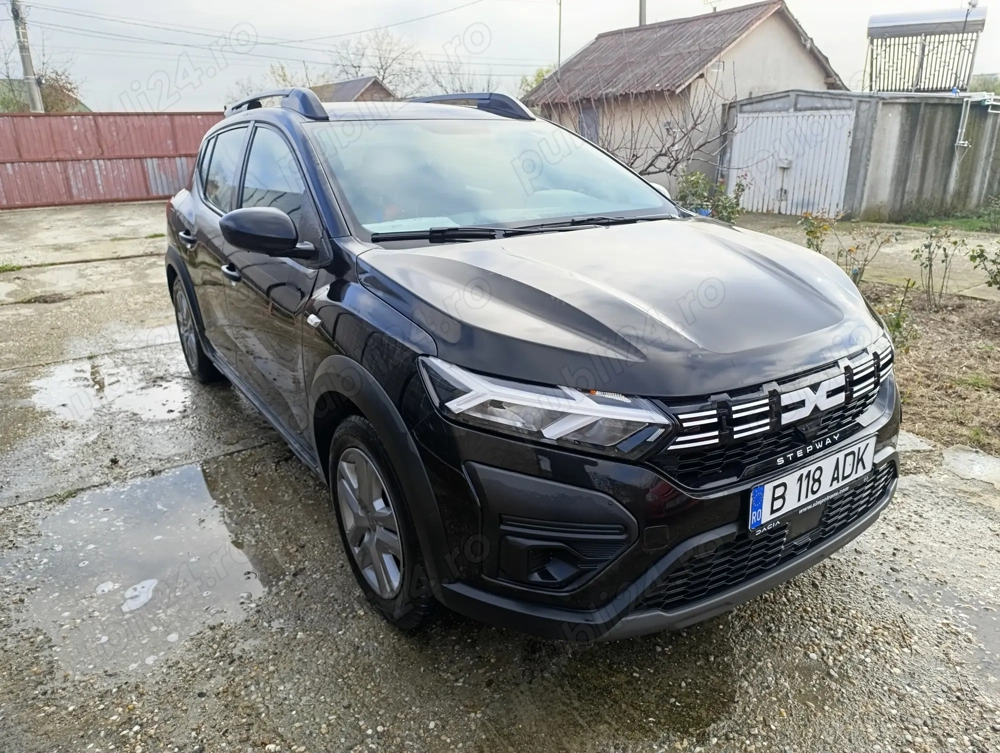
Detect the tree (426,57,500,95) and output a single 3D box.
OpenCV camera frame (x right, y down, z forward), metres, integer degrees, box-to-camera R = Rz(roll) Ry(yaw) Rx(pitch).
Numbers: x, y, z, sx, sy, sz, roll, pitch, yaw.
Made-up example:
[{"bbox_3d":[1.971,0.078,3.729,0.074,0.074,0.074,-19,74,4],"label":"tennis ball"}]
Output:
[{"bbox_3d":[-2.017,-15.251,39.129,4.440,6.480,4.350,-1,19,-3],"label":"tree"}]

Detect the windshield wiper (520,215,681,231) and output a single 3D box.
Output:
[{"bbox_3d":[0.378,-0.552,2.371,0.850,0.060,0.100,-15,24,-37],"label":"windshield wiper"}]

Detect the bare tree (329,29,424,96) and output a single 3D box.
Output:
[{"bbox_3d":[-6.397,-14.950,36.629,5.320,7.550,5.220,-3,19,-9],"label":"bare tree"}]

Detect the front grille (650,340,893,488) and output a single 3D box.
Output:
[{"bbox_3d":[0.747,0.088,1.646,1.020,0.245,0.150,-13,22,-32],"label":"front grille"}]

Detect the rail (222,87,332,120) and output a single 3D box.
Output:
[{"bbox_3d":[-1.049,-1.195,2.985,0.090,0.125,1.360,-13,22,-32],"label":"rail"}]

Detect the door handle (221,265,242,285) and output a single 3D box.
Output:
[{"bbox_3d":[-1.063,-0.403,2.640,0.060,0.050,0.220,-13,22,-32],"label":"door handle"}]

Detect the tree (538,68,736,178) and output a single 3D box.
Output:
[{"bbox_3d":[2.575,-4.277,12.442,3.500,2.772,3.300,3,19,11],"label":"tree"}]

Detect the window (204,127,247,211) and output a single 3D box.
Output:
[{"bbox_3d":[-1.268,-0.942,3.065,0.060,0.370,0.600,6,11,-37],"label":"window"}]

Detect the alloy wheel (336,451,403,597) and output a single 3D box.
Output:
[{"bbox_3d":[-0.306,0.396,1.927,0.180,0.440,0.440,-13,22,-32],"label":"alloy wheel"}]

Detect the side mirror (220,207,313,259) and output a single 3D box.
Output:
[{"bbox_3d":[-0.670,-0.424,1.927,0.250,0.165,0.190,-13,22,-32],"label":"side mirror"}]

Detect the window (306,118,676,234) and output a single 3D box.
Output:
[{"bbox_3d":[-0.025,-0.790,2.529,1.440,0.110,0.980,-13,47,-32],"label":"window"}]

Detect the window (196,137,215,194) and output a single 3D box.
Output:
[{"bbox_3d":[-1.492,-1.081,3.389,0.050,0.280,0.270,11,8,-38],"label":"window"}]

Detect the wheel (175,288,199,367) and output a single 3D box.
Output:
[{"bbox_3d":[-1.770,-0.287,3.949,0.190,0.440,0.440,-13,22,-32],"label":"wheel"}]

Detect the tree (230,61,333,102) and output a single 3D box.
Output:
[{"bbox_3d":[-8.938,-10.509,27.779,4.300,4.882,4.300,-6,19,-16],"label":"tree"}]

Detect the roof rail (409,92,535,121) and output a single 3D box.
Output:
[{"bbox_3d":[-0.215,-1.431,3.582,0.100,0.155,1.480,-13,22,-32],"label":"roof rail"}]

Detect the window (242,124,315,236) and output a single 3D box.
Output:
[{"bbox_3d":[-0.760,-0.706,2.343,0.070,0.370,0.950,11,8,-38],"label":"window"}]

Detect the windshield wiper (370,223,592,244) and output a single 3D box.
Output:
[{"bbox_3d":[-0.032,-0.458,2.109,0.760,0.060,0.140,-13,22,-32],"label":"windshield wiper"}]

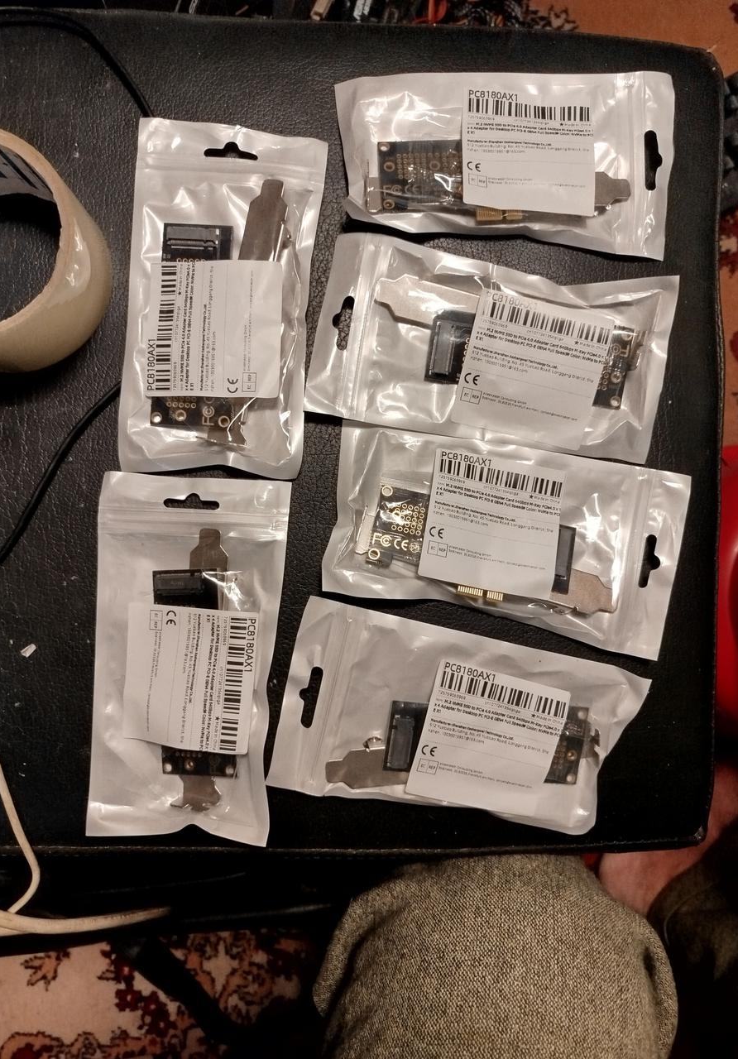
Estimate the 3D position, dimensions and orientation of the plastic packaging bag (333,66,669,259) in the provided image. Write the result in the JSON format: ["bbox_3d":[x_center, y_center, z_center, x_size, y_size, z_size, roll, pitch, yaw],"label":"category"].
[{"bbox_3d":[0.062,-0.167,0.330,0.159,0.018,0.082,1,88,-1],"label":"plastic packaging bag"}]

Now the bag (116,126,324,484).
[{"bbox_3d":[-0.067,-0.104,0.327,0.085,0.018,0.159,4,88,0],"label":"bag"}]

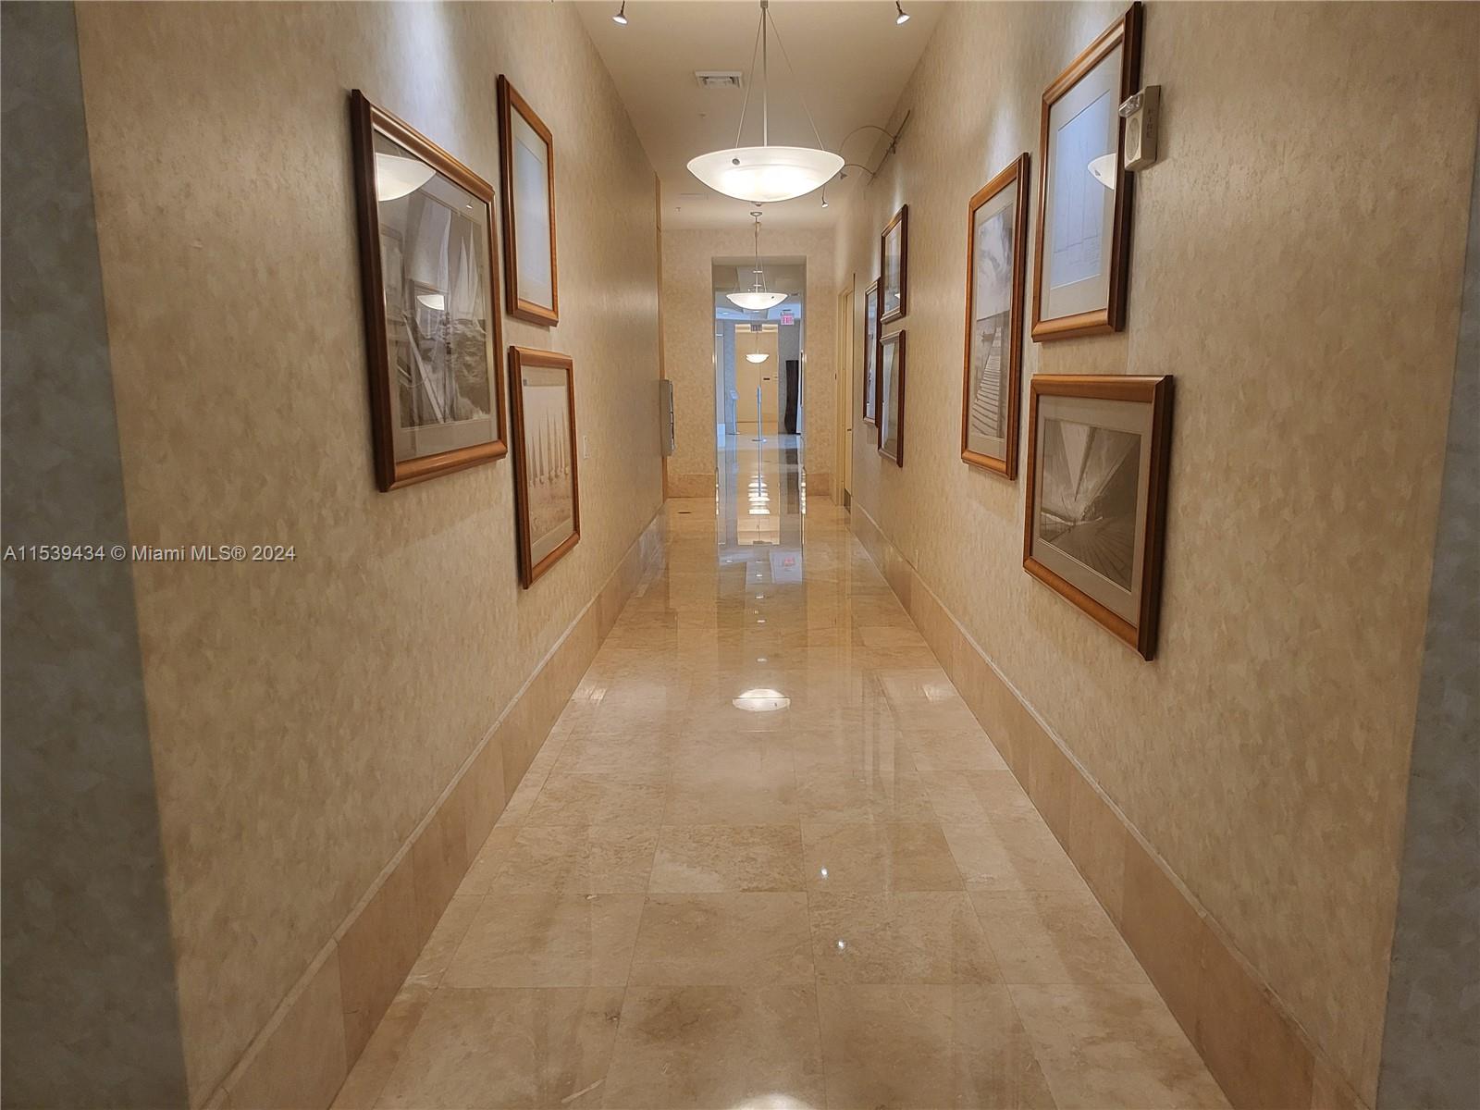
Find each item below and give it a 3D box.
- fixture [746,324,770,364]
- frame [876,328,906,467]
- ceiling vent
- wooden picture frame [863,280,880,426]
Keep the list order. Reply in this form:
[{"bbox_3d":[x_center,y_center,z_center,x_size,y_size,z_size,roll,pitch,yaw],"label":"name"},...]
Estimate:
[{"bbox_3d":[0.474,-5.650,27.519,0.630,1.050,0.630,0,10,1],"label":"fixture"},{"bbox_3d":[1.070,-1.116,7.305,0.042,0.887,1.103,0,10,1],"label":"frame"},{"bbox_3d":[-0.124,-2.895,6.260,0.285,0.030,0.305,0,10,1],"label":"ceiling vent"},{"bbox_3d":[1.090,-1.647,8.478,0.042,1.133,0.880,0,10,1],"label":"wooden picture frame"}]

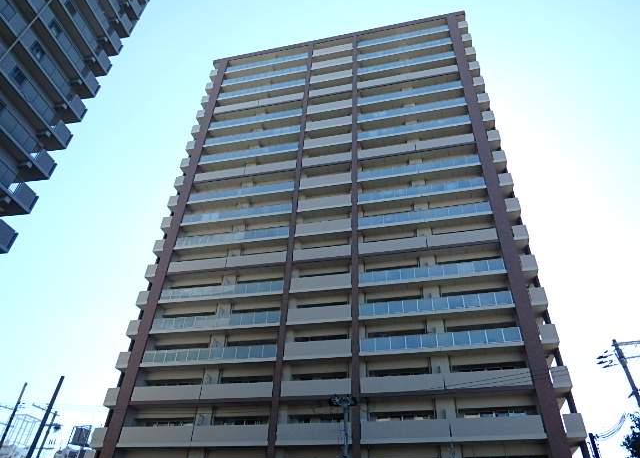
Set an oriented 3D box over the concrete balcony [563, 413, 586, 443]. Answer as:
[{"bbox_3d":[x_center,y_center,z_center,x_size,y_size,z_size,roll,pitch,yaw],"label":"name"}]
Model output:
[{"bbox_3d":[15.681,12.370,27.551,1.120,1.350,1.200,-6,-38,12],"label":"concrete balcony"}]

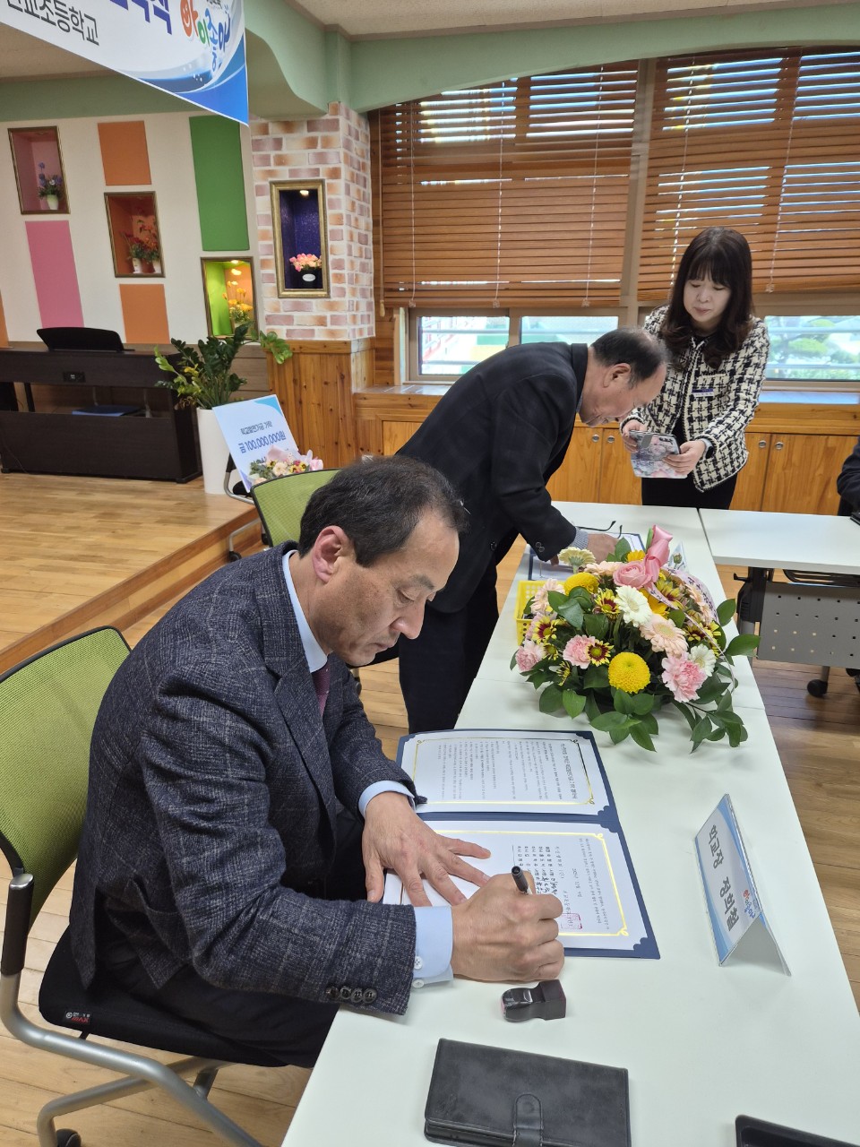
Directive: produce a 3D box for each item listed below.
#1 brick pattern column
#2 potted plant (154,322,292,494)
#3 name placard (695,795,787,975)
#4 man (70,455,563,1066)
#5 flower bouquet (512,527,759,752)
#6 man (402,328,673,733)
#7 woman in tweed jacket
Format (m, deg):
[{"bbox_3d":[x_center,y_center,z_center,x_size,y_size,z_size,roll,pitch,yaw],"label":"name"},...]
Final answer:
[{"bbox_3d":[-0.747,-2.249,5.022,0.590,1.340,0.550,4,21,11],"label":"brick pattern column"},{"bbox_3d":[-1.273,-1.036,4.770,0.900,1.060,0.800,4,21,11],"label":"potted plant"},{"bbox_3d":[0.364,0.350,0.888,0.071,0.078,0.207,4,21,10],"label":"name placard"},{"bbox_3d":[-0.142,0.437,1.088,0.720,1.240,0.620,5,21,13],"label":"man"},{"bbox_3d":[0.351,0.074,1.307,0.400,0.305,0.400,5,21,13],"label":"flower bouquet"},{"bbox_3d":[0.227,-0.001,2.158,0.750,1.320,0.520,5,21,13],"label":"man"},{"bbox_3d":[0.864,-0.292,2.552,0.450,1.590,0.450,14,24,33],"label":"woman in tweed jacket"}]

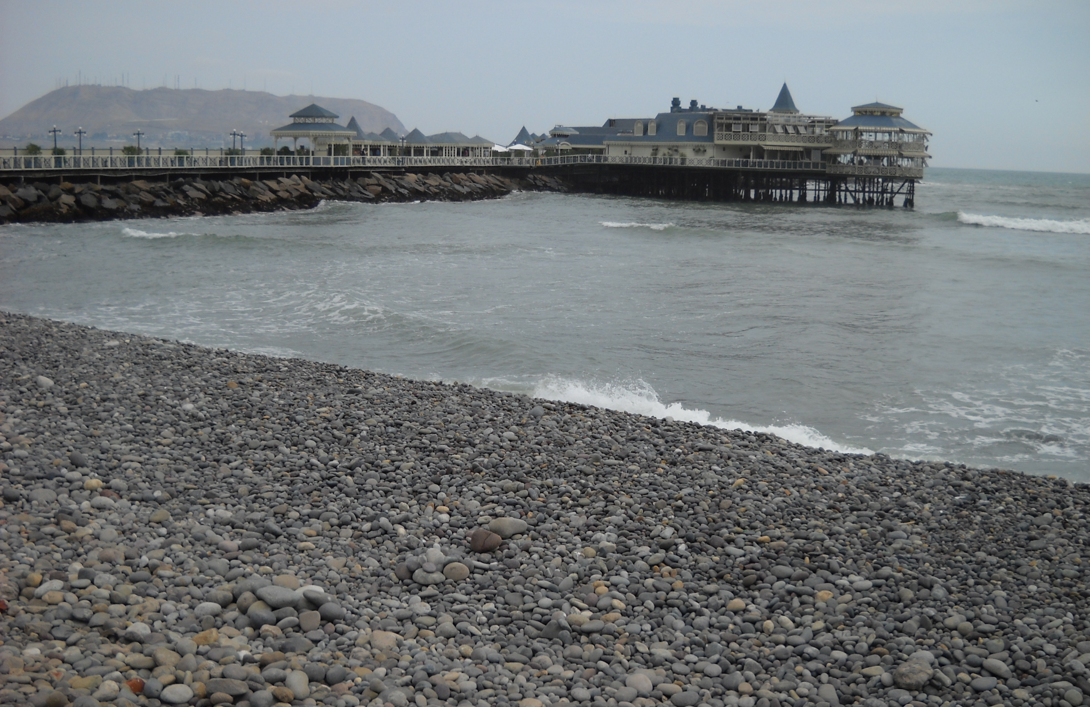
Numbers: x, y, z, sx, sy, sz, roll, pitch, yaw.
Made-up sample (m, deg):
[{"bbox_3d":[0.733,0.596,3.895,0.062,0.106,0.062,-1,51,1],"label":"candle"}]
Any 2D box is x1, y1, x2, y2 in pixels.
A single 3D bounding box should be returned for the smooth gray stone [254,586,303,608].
[{"bbox_3d":[-1.082,0.990,5.260,0.195,0.090,0.135,0,9,-11],"label":"smooth gray stone"}]

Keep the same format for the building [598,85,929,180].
[{"bbox_3d":[25.567,-26.106,153.000,37.000,10.300,18.000,3,9,10],"label":"building"}]

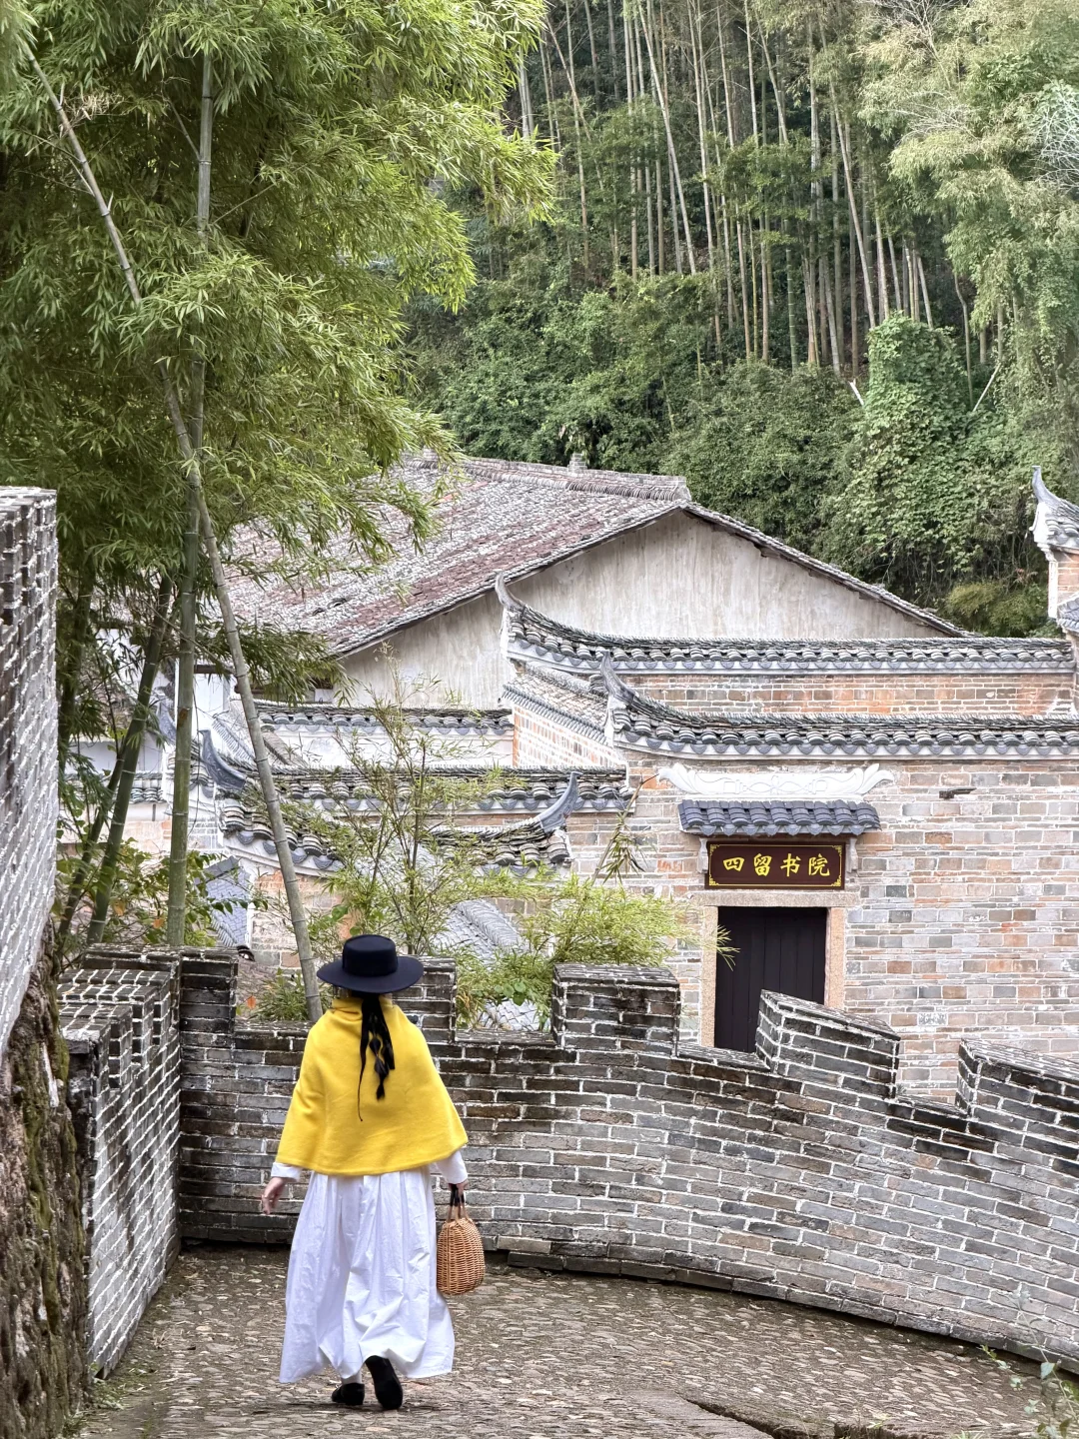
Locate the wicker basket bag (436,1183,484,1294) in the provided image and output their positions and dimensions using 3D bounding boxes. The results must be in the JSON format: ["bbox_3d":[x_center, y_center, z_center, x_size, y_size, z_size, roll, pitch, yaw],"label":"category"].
[{"bbox_3d":[-0.269,1.772,14.200,0.145,0.375,0.270,2,5,27],"label":"wicker basket bag"}]

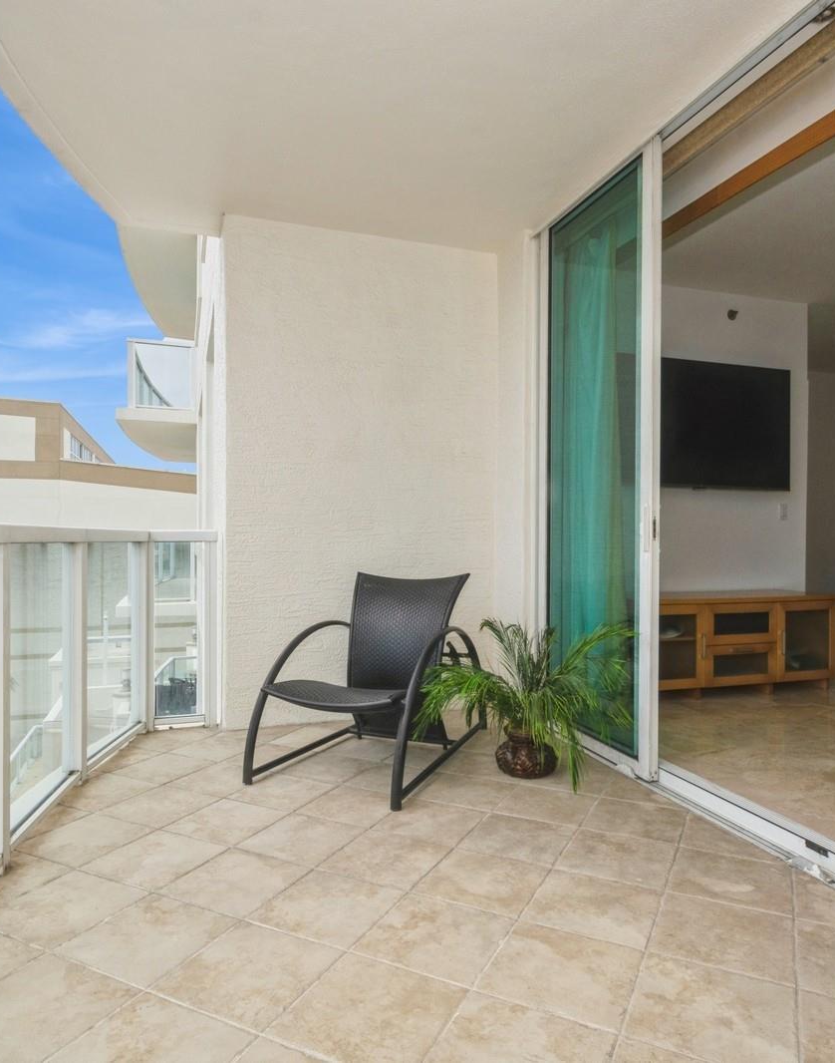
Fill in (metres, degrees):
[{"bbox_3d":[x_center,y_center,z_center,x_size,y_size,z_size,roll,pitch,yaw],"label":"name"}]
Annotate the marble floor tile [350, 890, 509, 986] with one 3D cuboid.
[{"bbox_3d":[0.051,1.034,1.688,0.309,0.015,0.306,0,0,27],"label":"marble floor tile"}]

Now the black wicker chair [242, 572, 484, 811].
[{"bbox_3d":[-0.185,0.638,3.162,0.695,0.840,1.080,0,0,22],"label":"black wicker chair"}]

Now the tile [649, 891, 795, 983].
[{"bbox_3d":[0.793,1.044,1.717,0.318,0.010,0.318,0,-1,26],"label":"tile"}]

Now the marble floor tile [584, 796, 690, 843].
[{"bbox_3d":[0.799,1.050,2.415,0.318,0.010,0.318,0,-1,26],"label":"marble floor tile"}]

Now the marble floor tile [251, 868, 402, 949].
[{"bbox_3d":[-0.241,1.038,1.834,0.318,0.010,0.318,0,-1,26],"label":"marble floor tile"}]

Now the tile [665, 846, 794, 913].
[{"bbox_3d":[0.935,1.040,1.978,0.309,0.015,0.306,0,0,27],"label":"tile"}]

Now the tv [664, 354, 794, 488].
[{"bbox_3d":[1.923,-0.720,4.513,1.500,0.860,0.060,1,0,-18],"label":"tv"}]

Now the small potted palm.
[{"bbox_3d":[0.477,0.712,2.897,0.900,0.670,0.800,0,0,9],"label":"small potted palm"}]

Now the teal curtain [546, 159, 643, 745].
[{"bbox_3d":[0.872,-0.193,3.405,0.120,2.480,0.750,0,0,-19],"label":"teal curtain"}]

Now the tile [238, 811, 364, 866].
[{"bbox_3d":[-0.379,1.034,2.221,0.309,0.015,0.306,0,0,27],"label":"tile"}]

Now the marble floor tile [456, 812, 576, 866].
[{"bbox_3d":[0.346,1.038,2.232,0.309,0.015,0.306,0,0,27],"label":"marble floor tile"}]

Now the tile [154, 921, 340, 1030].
[{"bbox_3d":[-0.387,1.032,1.548,0.309,0.015,0.306,0,0,27],"label":"tile"}]

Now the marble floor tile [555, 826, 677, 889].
[{"bbox_3d":[0.640,1.039,2.105,0.309,0.015,0.306,0,0,27],"label":"marble floor tile"}]

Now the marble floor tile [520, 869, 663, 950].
[{"bbox_3d":[0.503,1.062,1.875,0.326,0.010,0.326,0,0,24],"label":"marble floor tile"}]

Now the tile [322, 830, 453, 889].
[{"bbox_3d":[-0.097,1.041,2.107,0.318,0.010,0.318,0,-1,26],"label":"tile"}]

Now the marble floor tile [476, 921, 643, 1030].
[{"bbox_3d":[0.352,1.062,1.599,0.326,0.010,0.326,0,0,24],"label":"marble floor tile"}]

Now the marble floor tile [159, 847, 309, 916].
[{"bbox_3d":[-0.533,1.037,1.963,0.318,0.010,0.318,0,-1,26],"label":"marble floor tile"}]

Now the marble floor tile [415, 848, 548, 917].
[{"bbox_3d":[0.198,1.036,1.958,0.309,0.015,0.306,0,0,27],"label":"marble floor tile"}]

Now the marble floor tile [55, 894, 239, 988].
[{"bbox_3d":[-0.680,1.034,1.691,0.318,0.010,0.318,0,-1,26],"label":"marble floor tile"}]

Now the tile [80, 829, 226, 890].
[{"bbox_3d":[-0.821,1.036,2.095,0.318,0.010,0.318,0,-1,26],"label":"tile"}]

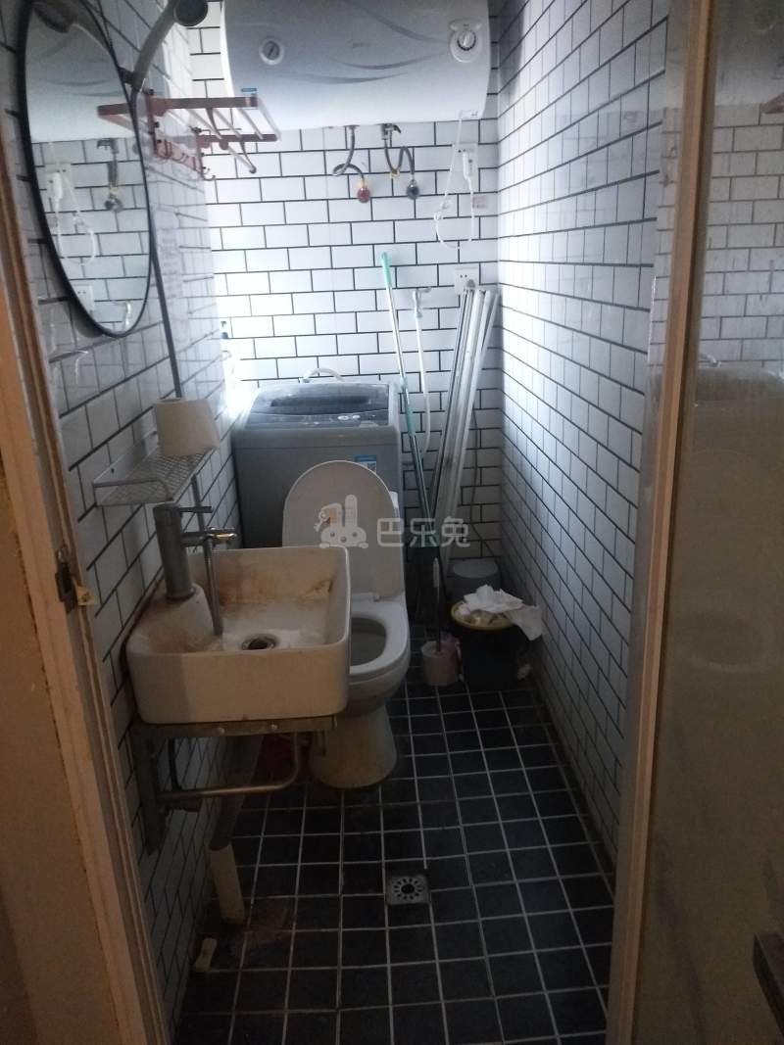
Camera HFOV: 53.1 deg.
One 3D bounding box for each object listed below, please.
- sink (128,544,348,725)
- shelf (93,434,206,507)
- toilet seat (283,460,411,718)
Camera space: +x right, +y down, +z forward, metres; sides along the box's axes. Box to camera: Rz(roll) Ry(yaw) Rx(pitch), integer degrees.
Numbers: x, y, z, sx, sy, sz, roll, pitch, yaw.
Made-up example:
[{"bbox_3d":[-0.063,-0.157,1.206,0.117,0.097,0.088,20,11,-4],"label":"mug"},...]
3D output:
[{"bbox_3d":[-0.263,0.204,1.525,0.369,0.148,0.453,-3,19,-2],"label":"sink"},{"bbox_3d":[-0.402,-0.109,1.387,0.121,0.037,0.405,-3,19,-2],"label":"shelf"},{"bbox_3d":[-0.135,0.126,2.106,0.351,0.473,0.534,-3,19,-2],"label":"toilet seat"}]

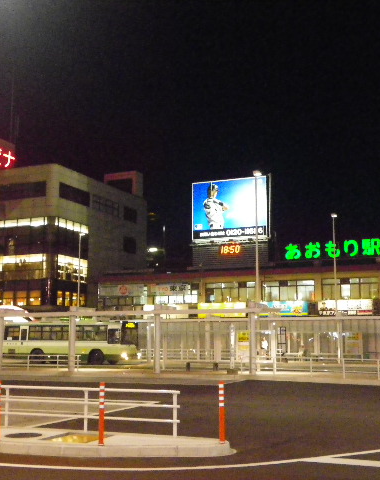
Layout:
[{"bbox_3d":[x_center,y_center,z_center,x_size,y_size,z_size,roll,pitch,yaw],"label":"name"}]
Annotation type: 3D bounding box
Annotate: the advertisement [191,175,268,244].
[{"bbox_3d":[3.828,-2.829,67.467,7.474,5.600,0.600,-3,-9,23],"label":"advertisement"}]

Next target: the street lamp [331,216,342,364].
[{"bbox_3d":[9.779,3.134,48.007,0.360,9.896,0.550,-3,-9,23],"label":"street lamp"}]

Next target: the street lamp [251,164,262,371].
[{"bbox_3d":[3.398,1.493,35.814,0.360,9.955,0.550,-3,-9,23],"label":"street lamp"}]

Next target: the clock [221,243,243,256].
[{"bbox_3d":[3.832,0.896,66.589,2.164,1.182,0.250,-3,-9,23],"label":"clock"}]

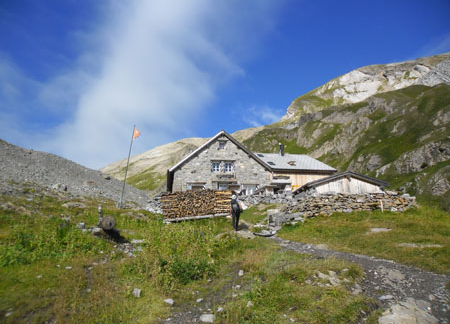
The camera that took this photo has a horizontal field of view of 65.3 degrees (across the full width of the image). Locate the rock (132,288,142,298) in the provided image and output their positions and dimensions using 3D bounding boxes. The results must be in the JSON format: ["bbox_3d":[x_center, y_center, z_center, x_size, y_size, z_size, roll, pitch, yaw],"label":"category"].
[{"bbox_3d":[-1.370,2.052,5.500,0.155,0.140,0.140,0,-20,0],"label":"rock"}]

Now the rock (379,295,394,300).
[{"bbox_3d":[2.506,2.106,5.450,0.240,0.075,0.150,0,-20,0],"label":"rock"}]

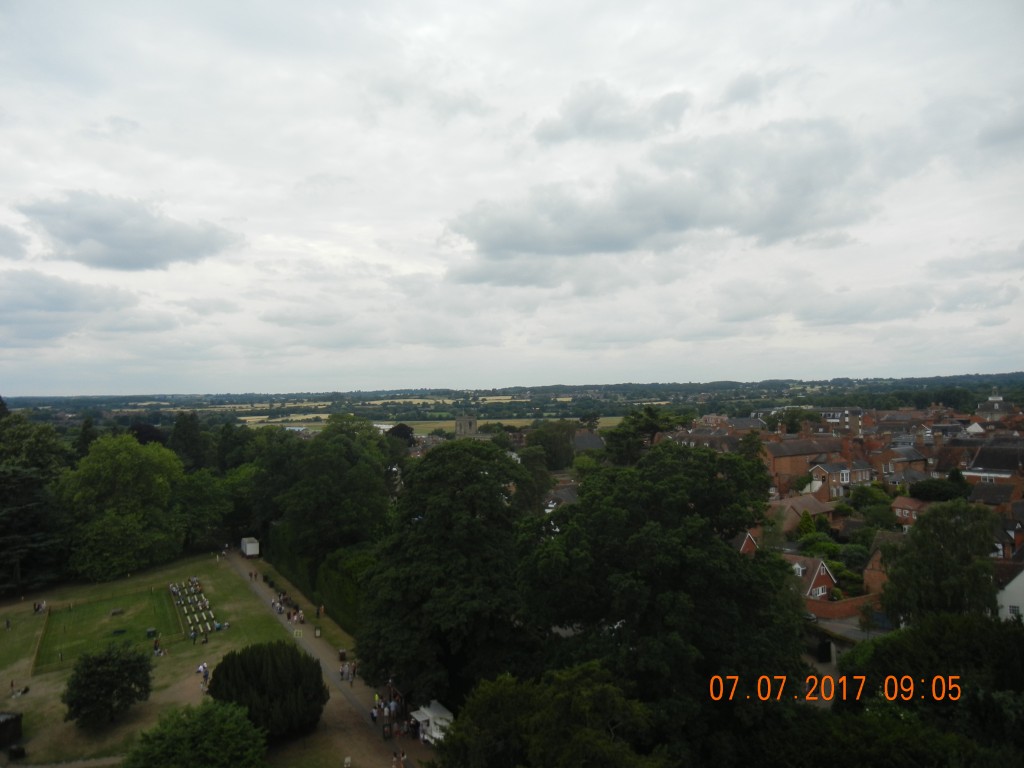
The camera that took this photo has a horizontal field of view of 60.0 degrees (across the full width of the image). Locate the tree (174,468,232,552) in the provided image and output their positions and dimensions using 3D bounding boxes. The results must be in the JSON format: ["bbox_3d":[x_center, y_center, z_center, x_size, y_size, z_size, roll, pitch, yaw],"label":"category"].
[{"bbox_3d":[-68.806,28.211,197.942,12.900,18.720,12.000,-1,0,0],"label":"tree"}]

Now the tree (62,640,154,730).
[{"bbox_3d":[-41.780,30.780,91.980,9.230,7.550,9.000,-1,0,-25],"label":"tree"}]

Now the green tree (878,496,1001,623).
[{"bbox_3d":[55.853,22.560,115.953,15.200,15.190,14.200,-1,0,0],"label":"green tree"}]

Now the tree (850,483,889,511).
[{"bbox_3d":[66.862,20.669,165.986,7.800,4.490,6.800,-1,0,0],"label":"tree"}]

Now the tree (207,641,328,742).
[{"bbox_3d":[-25.889,31.706,93.973,12.600,8.870,12.000,-1,0,0],"label":"tree"}]

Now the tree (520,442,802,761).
[{"bbox_3d":[14.650,19.850,85.920,26.650,27.980,25.000,-1,0,10],"label":"tree"}]

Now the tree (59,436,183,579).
[{"bbox_3d":[-74.460,22.740,169.920,24.140,25.360,22.000,-1,0,-24],"label":"tree"}]

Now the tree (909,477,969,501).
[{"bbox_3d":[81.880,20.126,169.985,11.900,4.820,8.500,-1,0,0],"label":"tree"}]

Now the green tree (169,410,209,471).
[{"bbox_3d":[-90.960,21.920,249.910,11.270,28.350,11.000,-1,0,-20],"label":"green tree"}]

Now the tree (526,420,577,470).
[{"bbox_3d":[14.230,24.140,324.930,19.040,22.280,18.000,-1,0,2],"label":"tree"}]

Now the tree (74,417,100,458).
[{"bbox_3d":[-128.680,23.430,269.920,7.610,26.480,7.500,-1,0,-26],"label":"tree"}]

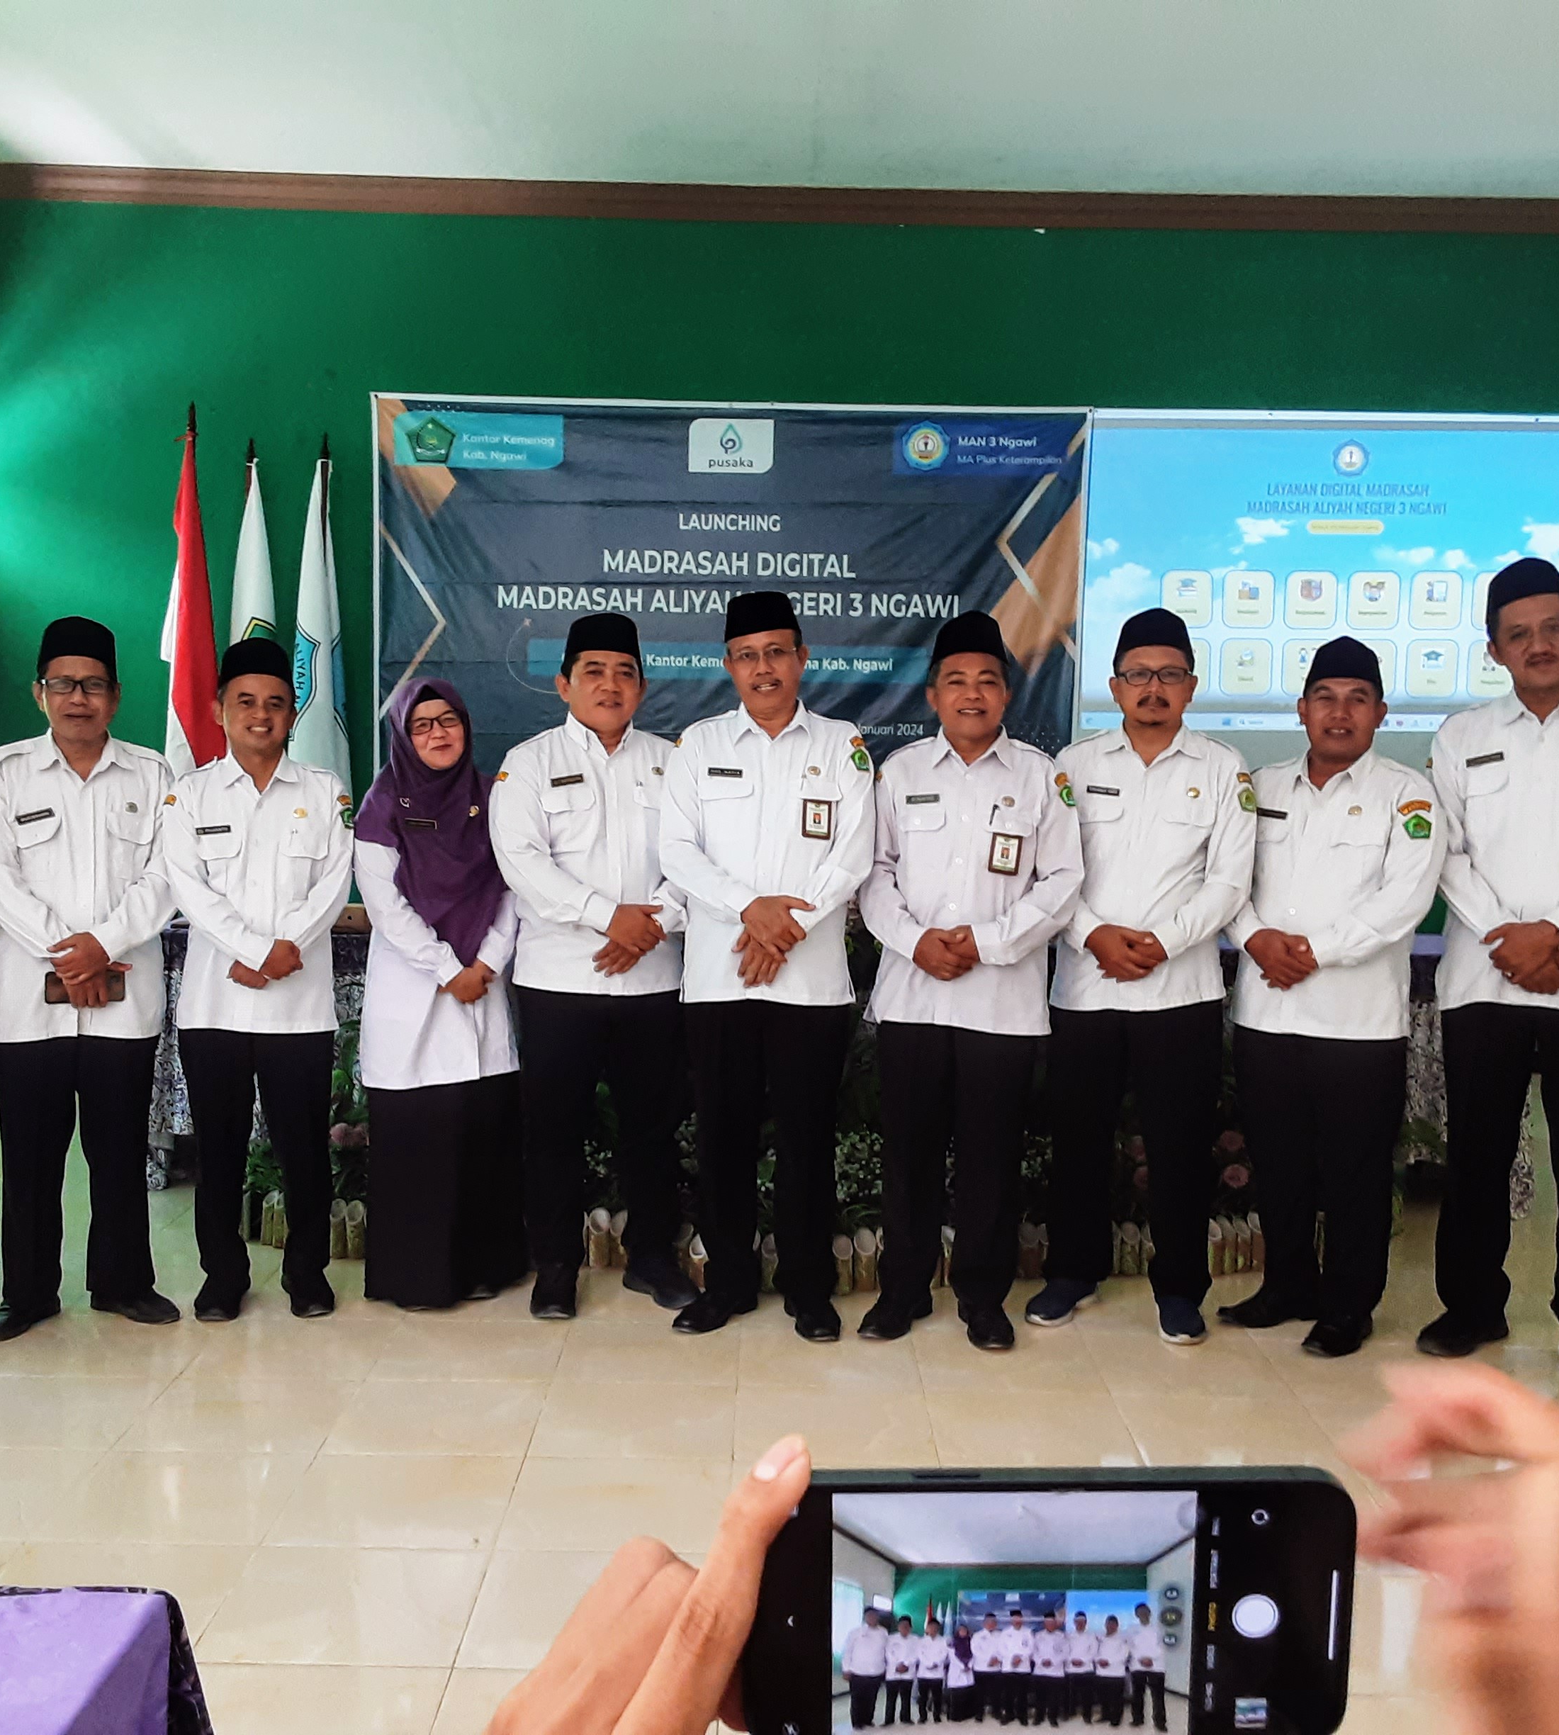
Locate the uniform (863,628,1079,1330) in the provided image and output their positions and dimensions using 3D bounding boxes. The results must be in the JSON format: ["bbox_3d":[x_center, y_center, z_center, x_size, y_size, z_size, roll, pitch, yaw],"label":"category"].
[{"bbox_3d":[0.462,0.253,4.345,0.529,1.707,0.340,2,5,12],"label":"uniform"}]

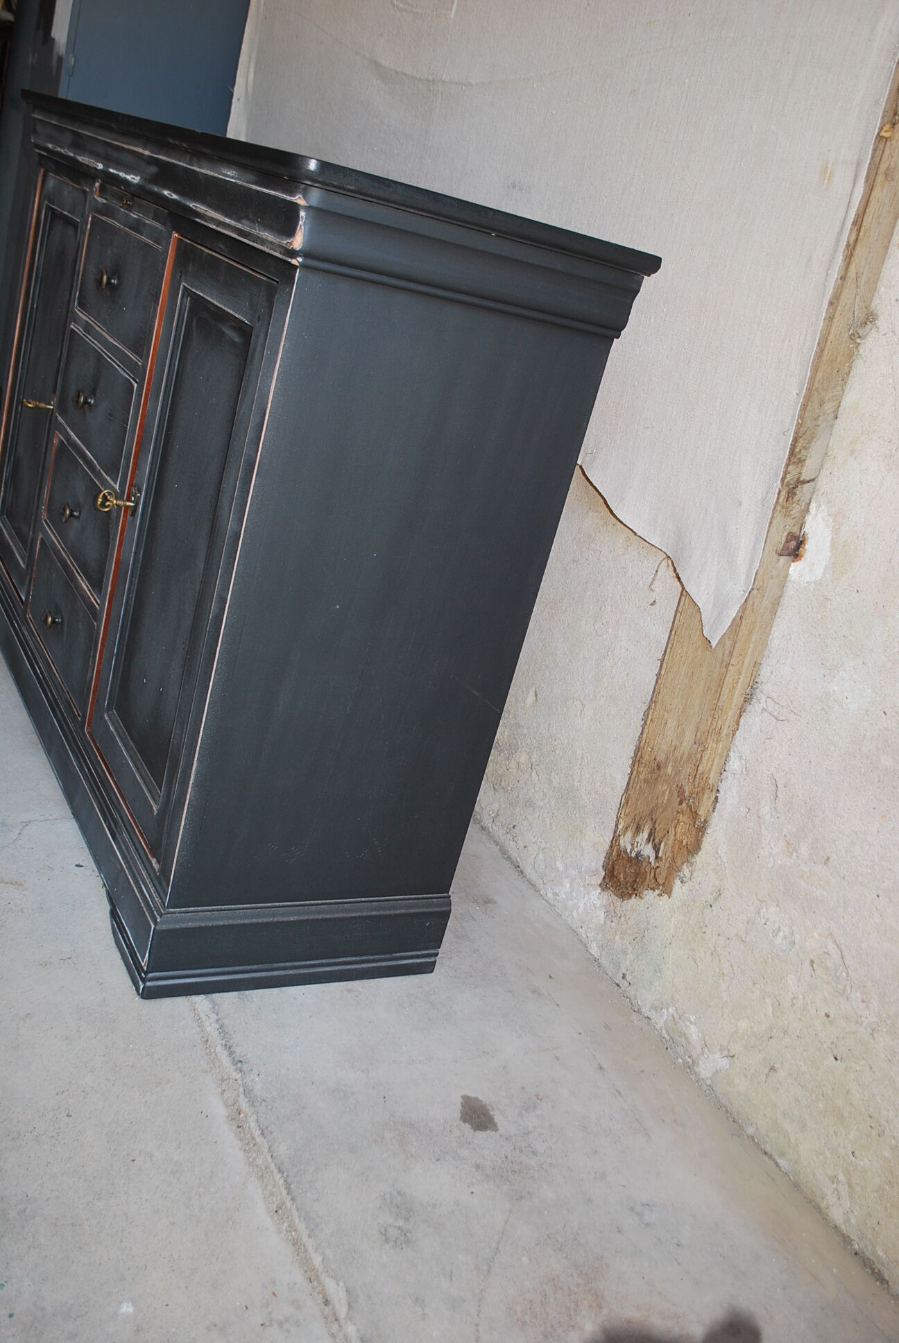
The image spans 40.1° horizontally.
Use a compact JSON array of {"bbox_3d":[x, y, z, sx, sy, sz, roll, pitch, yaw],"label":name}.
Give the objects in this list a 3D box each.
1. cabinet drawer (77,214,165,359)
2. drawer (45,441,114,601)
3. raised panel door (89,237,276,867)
[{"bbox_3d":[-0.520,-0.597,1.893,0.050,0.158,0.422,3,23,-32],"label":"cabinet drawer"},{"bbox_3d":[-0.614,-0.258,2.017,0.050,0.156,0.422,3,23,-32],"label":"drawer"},{"bbox_3d":[-0.366,-0.164,1.630,0.032,0.752,0.402,3,23,-32],"label":"raised panel door"}]

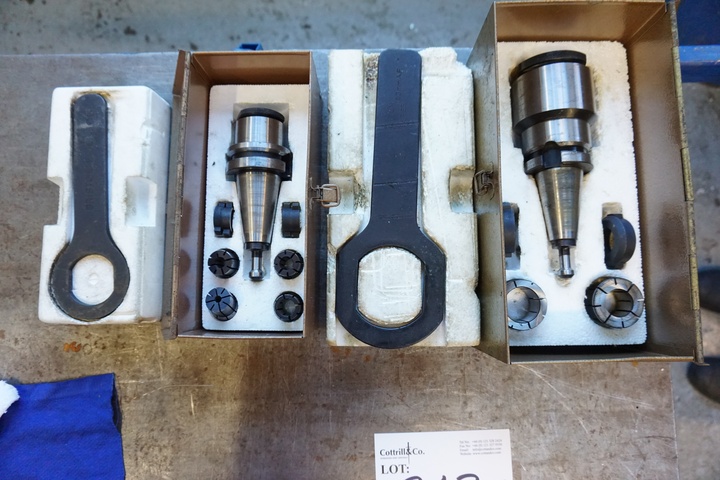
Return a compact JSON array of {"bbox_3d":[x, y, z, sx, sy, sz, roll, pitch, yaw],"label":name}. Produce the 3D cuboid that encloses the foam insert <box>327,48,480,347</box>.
[{"bbox_3d":[0.043,-0.045,0.519,0.150,0.064,0.307,0,84,0],"label":"foam insert"}]

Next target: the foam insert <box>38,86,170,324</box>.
[{"bbox_3d":[-0.272,-0.036,0.523,0.100,0.060,0.245,-1,84,0],"label":"foam insert"}]

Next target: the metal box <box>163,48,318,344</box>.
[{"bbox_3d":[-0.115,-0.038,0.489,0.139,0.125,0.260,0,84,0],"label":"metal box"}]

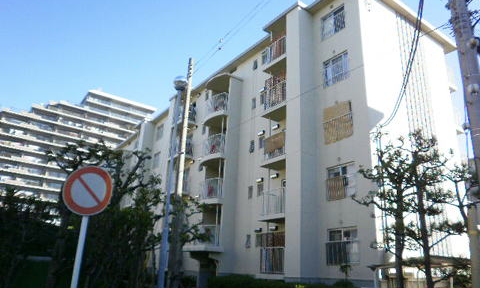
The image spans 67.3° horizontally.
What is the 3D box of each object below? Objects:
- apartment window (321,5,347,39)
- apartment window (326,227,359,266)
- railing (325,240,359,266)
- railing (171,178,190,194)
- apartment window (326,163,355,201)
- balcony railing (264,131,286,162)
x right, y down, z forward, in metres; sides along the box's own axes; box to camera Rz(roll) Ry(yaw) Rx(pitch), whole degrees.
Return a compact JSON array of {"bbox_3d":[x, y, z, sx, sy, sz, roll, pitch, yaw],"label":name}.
[{"bbox_3d":[4.596,-5.969,17.782,0.180,1.290,1.460,15,-22,-33],"label":"apartment window"},{"bbox_3d":[4.032,4.008,14.158,0.160,1.370,1.500,16,-23,-33],"label":"apartment window"},{"bbox_3d":[3.966,4.244,14.009,0.180,0.820,1.600,16,-23,-33],"label":"railing"},{"bbox_3d":[-4.640,2.883,26.465,0.900,1.120,2.150,15,-22,-33],"label":"railing"},{"bbox_3d":[4.187,1.572,14.965,0.160,1.390,1.440,16,-23,-33],"label":"apartment window"},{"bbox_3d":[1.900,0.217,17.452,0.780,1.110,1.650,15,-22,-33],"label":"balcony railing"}]

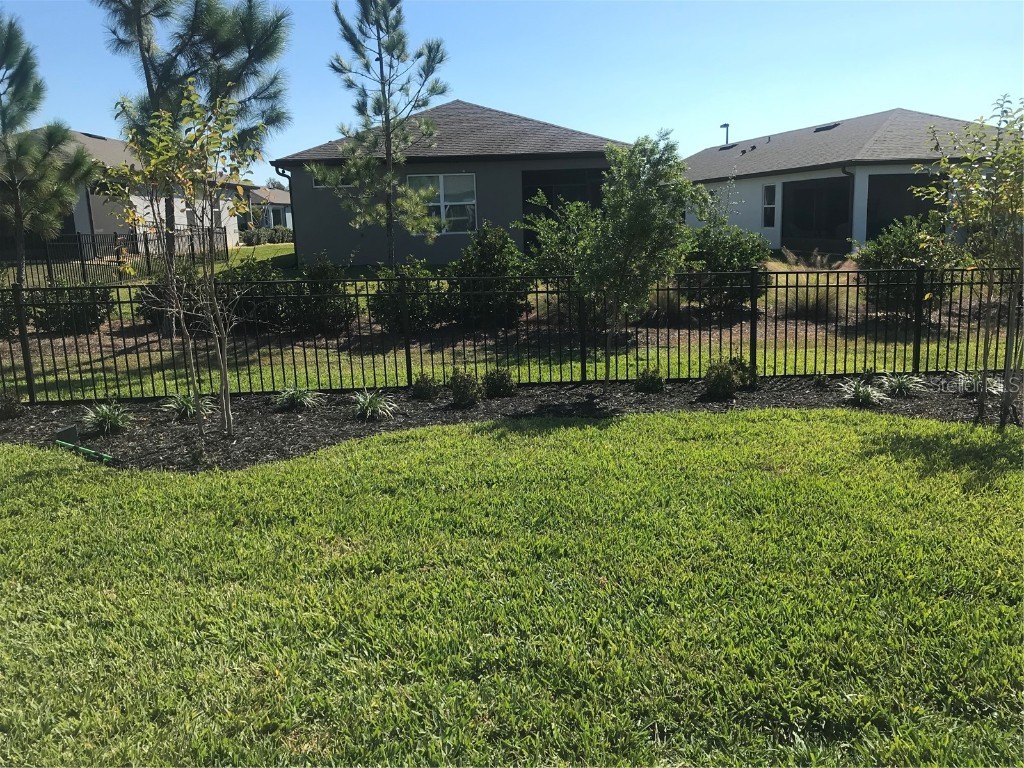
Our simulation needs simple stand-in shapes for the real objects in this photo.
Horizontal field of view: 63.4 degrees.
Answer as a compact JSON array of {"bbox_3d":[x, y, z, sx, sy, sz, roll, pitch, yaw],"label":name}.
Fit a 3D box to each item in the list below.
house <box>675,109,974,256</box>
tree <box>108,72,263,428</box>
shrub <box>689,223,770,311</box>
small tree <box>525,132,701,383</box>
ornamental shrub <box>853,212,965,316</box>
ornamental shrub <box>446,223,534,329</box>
[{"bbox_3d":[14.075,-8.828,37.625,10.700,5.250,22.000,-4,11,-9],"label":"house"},{"bbox_3d":[-2.620,-0.958,6.598,1.240,2.782,1.150,-3,10,-6],"label":"tree"},{"bbox_3d":[3.558,-1.910,13.569,1.323,1.446,1.350,-3,10,-6],"label":"shrub"},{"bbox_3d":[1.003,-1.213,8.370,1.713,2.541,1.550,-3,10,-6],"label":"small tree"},{"bbox_3d":[6.182,-1.838,12.857,1.726,1.584,1.600,-3,10,-6],"label":"ornamental shrub"},{"bbox_3d":[-0.373,-1.641,12.656,1.329,1.594,1.300,-3,10,-6],"label":"ornamental shrub"}]

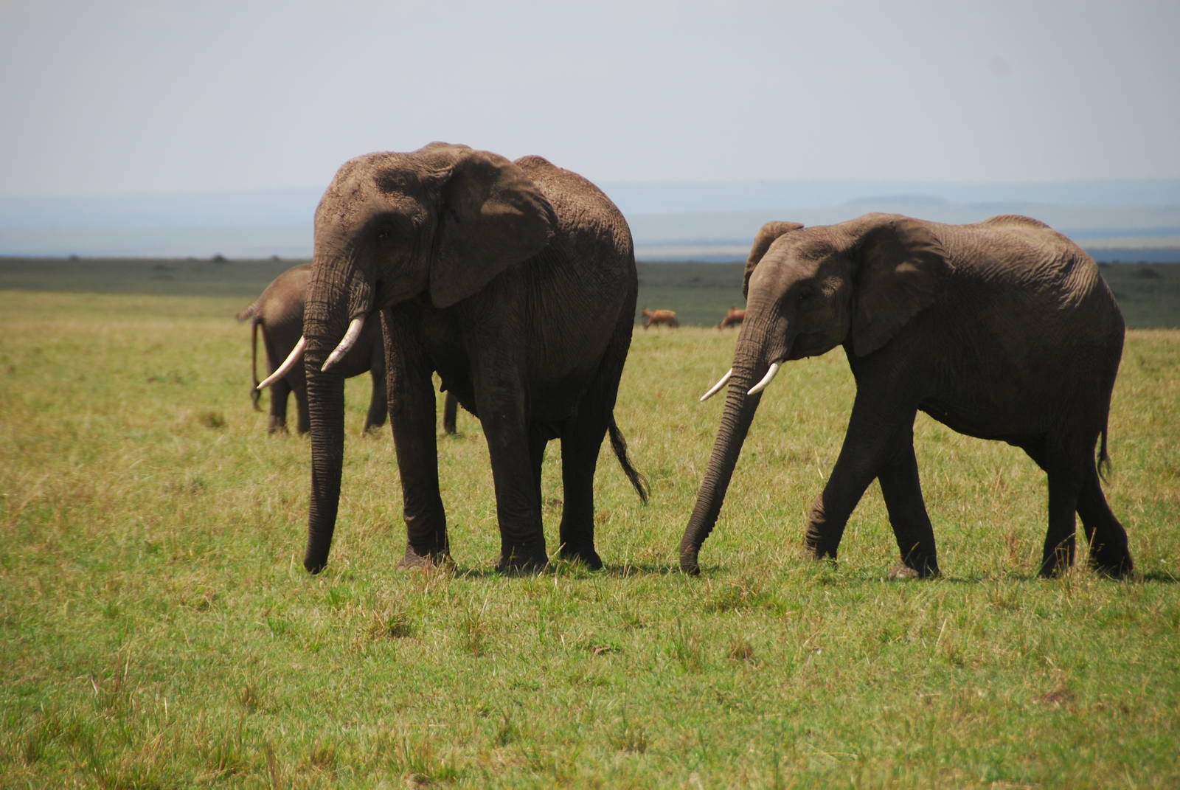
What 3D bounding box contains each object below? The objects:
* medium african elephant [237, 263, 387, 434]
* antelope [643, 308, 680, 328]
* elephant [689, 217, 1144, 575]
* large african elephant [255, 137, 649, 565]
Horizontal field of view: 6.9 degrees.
[{"bbox_3d":[-2.578,-0.587,114.000,2.900,2.100,1.150,0,1,-14],"label":"medium african elephant"},{"bbox_3d":[3.152,-3.336,440.000,1.650,1.120,0.450,0,1,-5],"label":"antelope"},{"bbox_3d":[1.994,0.012,62.000,2.950,2.310,1.200,0,1,-23],"label":"elephant"},{"bbox_3d":[-0.799,-0.228,62.500,1.500,2.750,3.350,1,1,42],"label":"large african elephant"}]

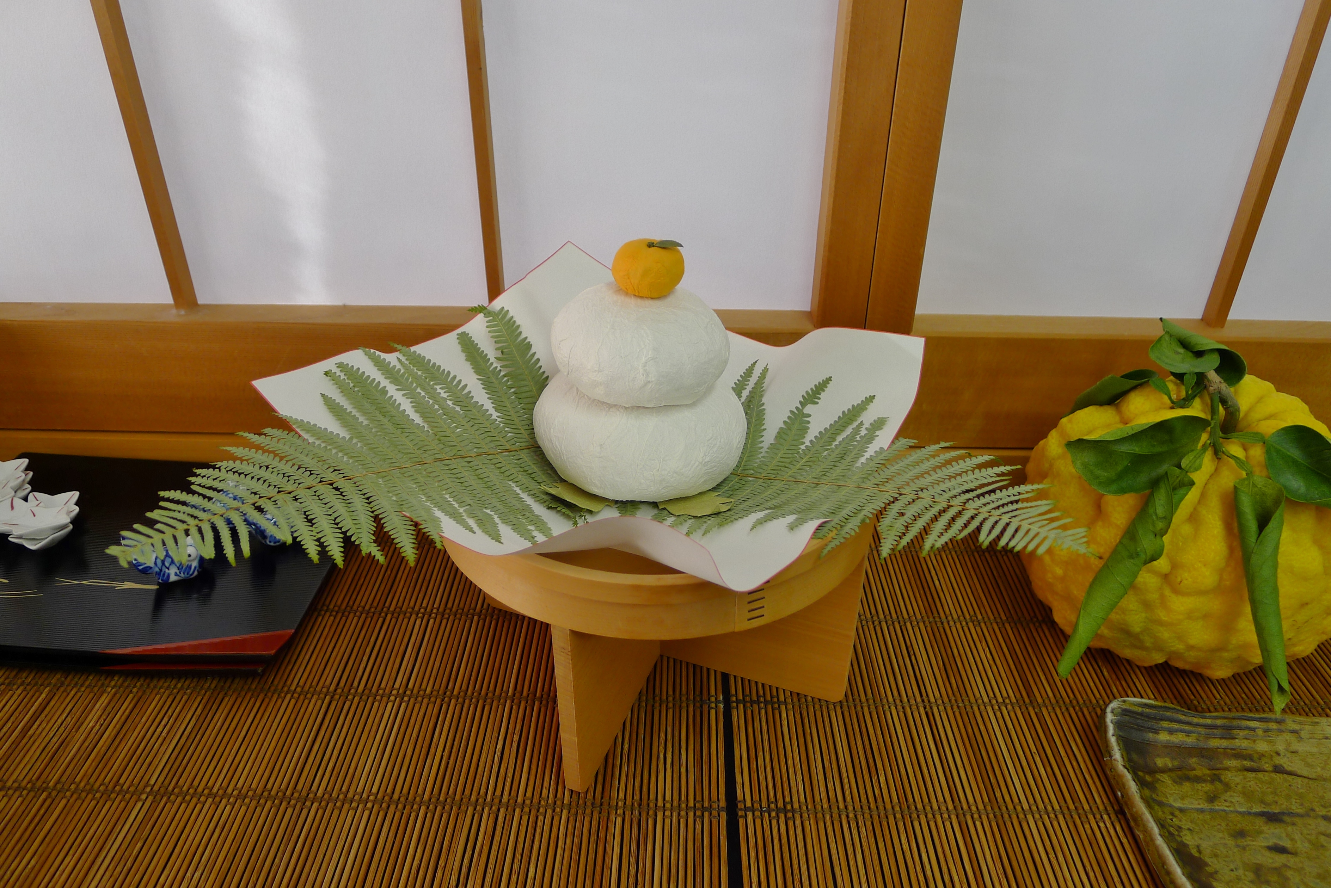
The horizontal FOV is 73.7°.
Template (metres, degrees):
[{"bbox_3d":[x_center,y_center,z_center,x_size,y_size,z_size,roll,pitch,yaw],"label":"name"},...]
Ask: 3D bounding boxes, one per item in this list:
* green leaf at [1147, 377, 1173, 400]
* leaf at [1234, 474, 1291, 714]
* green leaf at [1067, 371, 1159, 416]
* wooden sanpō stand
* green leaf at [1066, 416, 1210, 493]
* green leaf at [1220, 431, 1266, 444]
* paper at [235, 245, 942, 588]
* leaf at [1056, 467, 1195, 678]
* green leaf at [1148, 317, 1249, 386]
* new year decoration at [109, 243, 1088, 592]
[{"bbox_3d":[0.221,-0.024,0.395,0.012,0.011,0.011,12,31,19],"label":"green leaf"},{"bbox_3d":[0.263,0.068,0.387,0.021,0.113,0.017,-12,12,7],"label":"leaf"},{"bbox_3d":[0.217,-0.024,0.432,0.045,0.013,0.020,-21,37,47],"label":"green leaf"},{"bbox_3d":[-0.004,0.057,0.457,0.214,0.126,0.214,11,31,17],"label":"wooden sanpō stand"},{"bbox_3d":[0.215,0.003,0.407,0.060,0.015,0.032,-14,53,34],"label":"green leaf"},{"bbox_3d":[0.249,-0.003,0.382,0.019,0.006,0.008,1,29,0],"label":"green leaf"},{"bbox_3d":[-0.017,-0.024,0.428,0.238,0.074,0.239,14,32,23],"label":"paper"},{"bbox_3d":[0.205,0.061,0.399,0.021,0.109,0.018,19,18,-10],"label":"leaf"},{"bbox_3d":[0.235,-0.040,0.392,0.040,0.026,0.025,1,29,0],"label":"green leaf"},{"bbox_3d":[-0.026,-0.036,0.429,0.439,0.127,0.248,1,29,0],"label":"new year decoration"}]

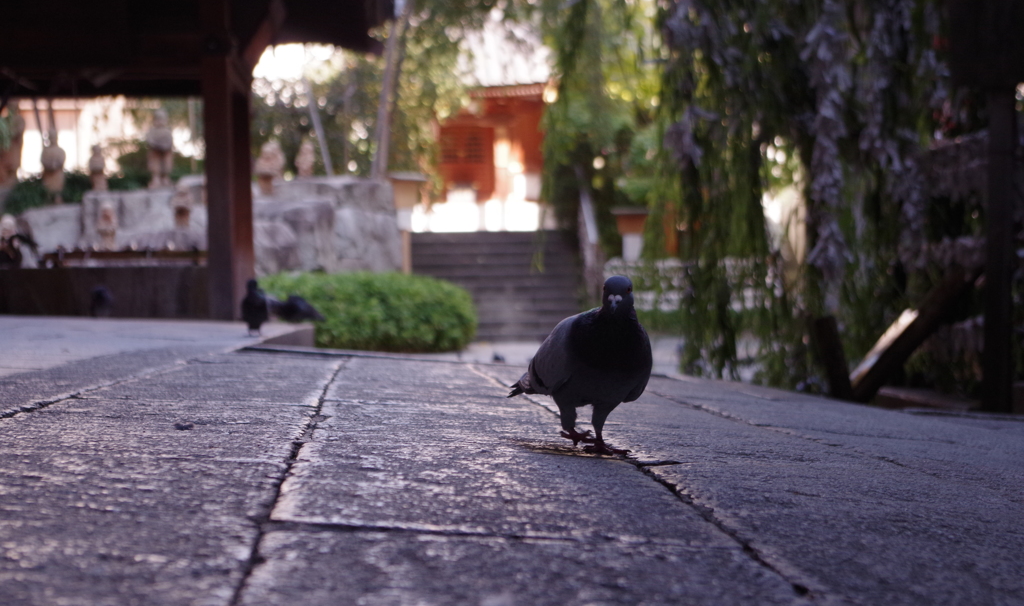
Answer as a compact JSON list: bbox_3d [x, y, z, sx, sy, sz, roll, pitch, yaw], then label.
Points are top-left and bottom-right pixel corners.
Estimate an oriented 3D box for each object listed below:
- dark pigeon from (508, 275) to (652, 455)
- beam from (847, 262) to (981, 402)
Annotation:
[{"bbox_3d":[0.085,0.075,2.850,0.110,0.215,0.260,-1,1,-27],"label":"dark pigeon"},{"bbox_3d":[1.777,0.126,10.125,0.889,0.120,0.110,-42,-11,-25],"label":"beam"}]

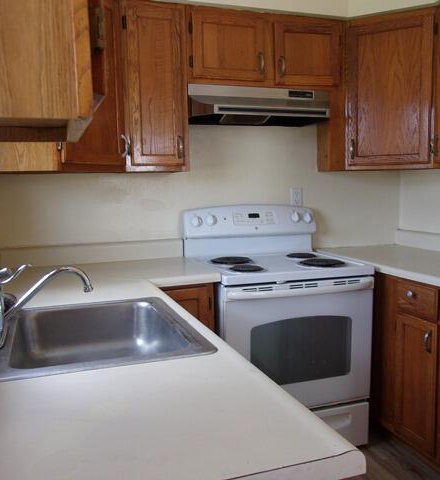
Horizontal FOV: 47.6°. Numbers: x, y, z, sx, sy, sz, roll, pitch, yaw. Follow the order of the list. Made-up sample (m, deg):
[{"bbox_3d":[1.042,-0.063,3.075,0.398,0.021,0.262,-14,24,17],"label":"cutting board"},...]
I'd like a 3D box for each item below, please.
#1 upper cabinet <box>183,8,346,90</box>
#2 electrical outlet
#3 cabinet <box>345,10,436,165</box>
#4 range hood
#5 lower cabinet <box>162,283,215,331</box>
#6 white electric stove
[{"bbox_3d":[0.179,-0.967,2.642,0.800,0.368,0.315,-3,7,-19],"label":"upper cabinet"},{"bbox_3d":[0.460,-0.257,2.979,0.071,0.115,0.010,-3,7,-19],"label":"electrical outlet"},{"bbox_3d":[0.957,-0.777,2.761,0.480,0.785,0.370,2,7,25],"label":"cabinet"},{"bbox_3d":[0.188,-0.699,2.601,0.762,0.153,0.450,-3,7,-19],"label":"range hood"},{"bbox_3d":[-0.276,0.604,2.486,0.330,0.870,0.610,-3,7,-19],"label":"lower cabinet"},{"bbox_3d":[0.258,0.427,2.554,0.757,1.193,0.705,-3,7,-19],"label":"white electric stove"}]

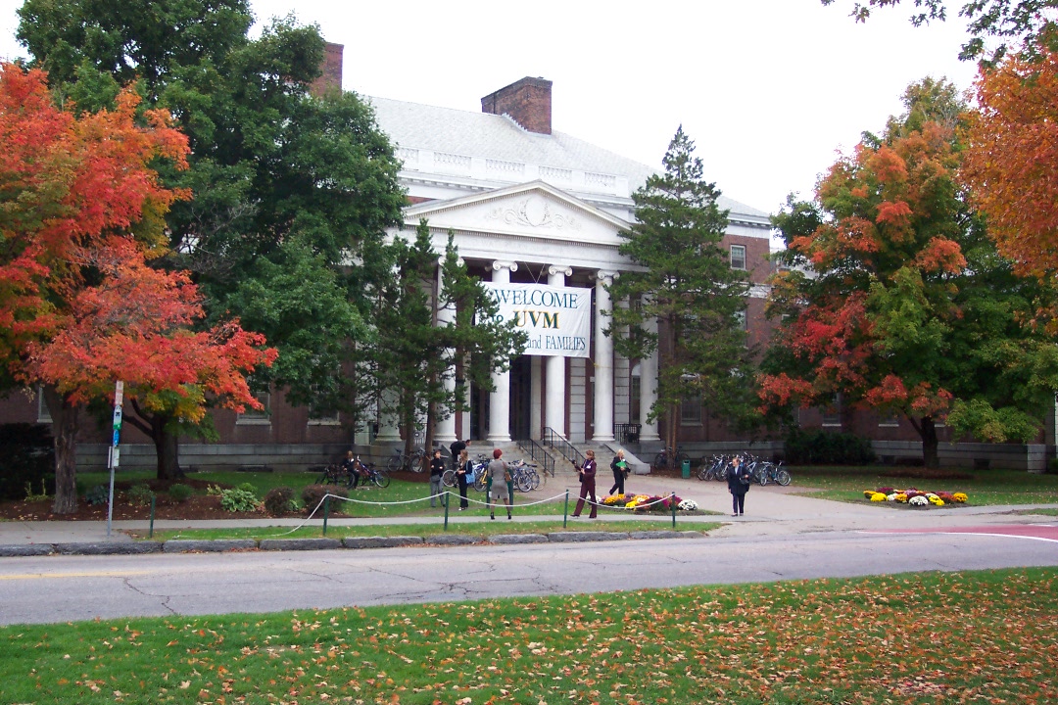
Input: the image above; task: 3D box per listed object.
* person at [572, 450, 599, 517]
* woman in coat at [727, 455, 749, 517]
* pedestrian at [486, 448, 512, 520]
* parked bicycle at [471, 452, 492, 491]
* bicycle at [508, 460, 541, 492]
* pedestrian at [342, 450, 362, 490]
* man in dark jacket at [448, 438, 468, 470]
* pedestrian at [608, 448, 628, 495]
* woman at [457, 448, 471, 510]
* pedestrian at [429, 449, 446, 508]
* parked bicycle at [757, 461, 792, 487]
[{"bbox_3d":[1.392,3.260,27.600,0.600,1.688,0.520,3,-5,-33],"label":"person"},{"bbox_3d":[5.694,3.674,30.400,0.580,1.613,0.360,0,-4,7],"label":"woman in coat"},{"bbox_3d":[-0.691,3.156,26.700,0.630,1.684,0.400,0,-4,10],"label":"pedestrian"},{"bbox_3d":[-1.716,4.840,43.000,1.650,1.070,0.580,-3,-5,35],"label":"parked bicycle"},{"bbox_3d":[-0.299,5.165,45.500,1.650,1.070,0.580,-3,-5,35],"label":"bicycle"},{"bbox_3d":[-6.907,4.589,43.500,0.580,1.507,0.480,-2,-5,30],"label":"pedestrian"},{"bbox_3d":[-2.853,4.450,45.800,0.850,1.748,0.520,-1,-4,12],"label":"man in dark jacket"},{"bbox_3d":[3.149,4.212,38.800,0.550,1.671,0.500,3,-5,-37],"label":"pedestrian"},{"bbox_3d":[-1.785,3.576,31.300,0.440,1.689,0.500,1,-4,-15],"label":"woman"},{"bbox_3d":[-2.603,3.603,31.900,0.500,1.665,0.360,1,-4,-7],"label":"pedestrian"},{"bbox_3d":[10.900,5.387,49.500,1.650,1.080,0.580,2,-4,-25],"label":"parked bicycle"}]

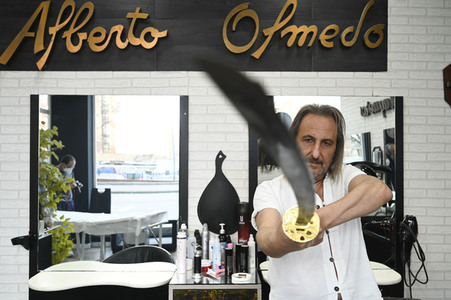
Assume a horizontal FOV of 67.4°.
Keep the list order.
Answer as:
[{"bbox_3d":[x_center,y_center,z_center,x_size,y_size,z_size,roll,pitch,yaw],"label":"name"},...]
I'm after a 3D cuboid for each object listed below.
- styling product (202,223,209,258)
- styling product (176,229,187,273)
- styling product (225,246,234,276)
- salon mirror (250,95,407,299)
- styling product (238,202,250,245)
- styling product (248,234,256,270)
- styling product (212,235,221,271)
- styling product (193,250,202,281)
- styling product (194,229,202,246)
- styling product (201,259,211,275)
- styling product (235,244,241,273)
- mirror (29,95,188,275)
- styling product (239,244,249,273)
[{"bbox_3d":[-0.130,0.632,2.251,0.044,0.281,0.044,0,0,-1],"label":"styling product"},{"bbox_3d":[-0.279,0.658,2.165,0.058,0.267,0.058,0,0,-1],"label":"styling product"},{"bbox_3d":[0.022,0.582,1.785,0.041,0.146,0.041,0,0,0],"label":"styling product"},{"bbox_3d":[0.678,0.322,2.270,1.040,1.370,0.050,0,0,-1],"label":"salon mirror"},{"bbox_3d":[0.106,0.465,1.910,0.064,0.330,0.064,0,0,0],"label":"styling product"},{"bbox_3d":[0.178,0.676,2.252,0.046,0.227,0.046,0,0,-1],"label":"styling product"},{"bbox_3d":[-0.046,0.565,1.850,0.043,0.180,0.043,0,0,0],"label":"styling product"},{"bbox_3d":[-0.170,0.693,2.082,0.044,0.197,0.044,0,0,-1],"label":"styling product"},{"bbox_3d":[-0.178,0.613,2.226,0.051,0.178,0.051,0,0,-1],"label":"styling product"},{"bbox_3d":[-0.102,0.626,1.835,0.056,0.057,0.056,0,0,0],"label":"styling product"},{"bbox_3d":[0.078,0.582,1.840,0.041,0.146,0.041,0,0,0],"label":"styling product"},{"bbox_3d":[-0.678,0.198,1.980,0.925,1.040,0.040,0,0,-1],"label":"mirror"},{"bbox_3d":[0.124,0.705,2.175,0.052,0.171,0.052,0,0,-1],"label":"styling product"}]

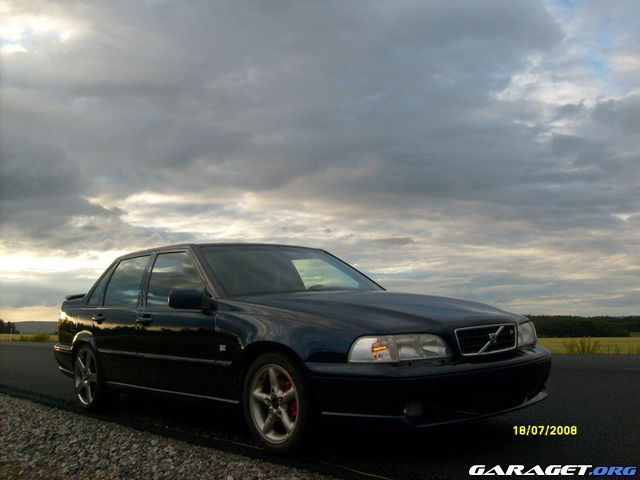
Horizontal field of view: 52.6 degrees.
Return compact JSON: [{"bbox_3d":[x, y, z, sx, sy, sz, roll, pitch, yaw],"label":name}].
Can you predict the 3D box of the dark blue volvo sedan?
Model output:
[{"bbox_3d":[-0.574,0.708,5.275,1.760,1.400,4.719,3,-8,-42],"label":"dark blue volvo sedan"}]

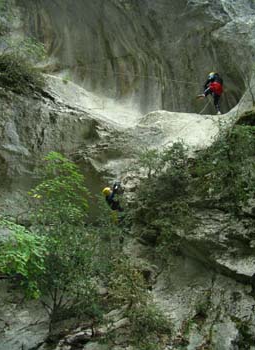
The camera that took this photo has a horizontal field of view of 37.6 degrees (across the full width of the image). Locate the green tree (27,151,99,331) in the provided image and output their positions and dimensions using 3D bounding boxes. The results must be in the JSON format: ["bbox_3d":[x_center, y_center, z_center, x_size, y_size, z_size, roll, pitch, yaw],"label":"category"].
[{"bbox_3d":[-1.753,1.916,11.300,2.050,4.950,1.950,0,-18,0],"label":"green tree"}]

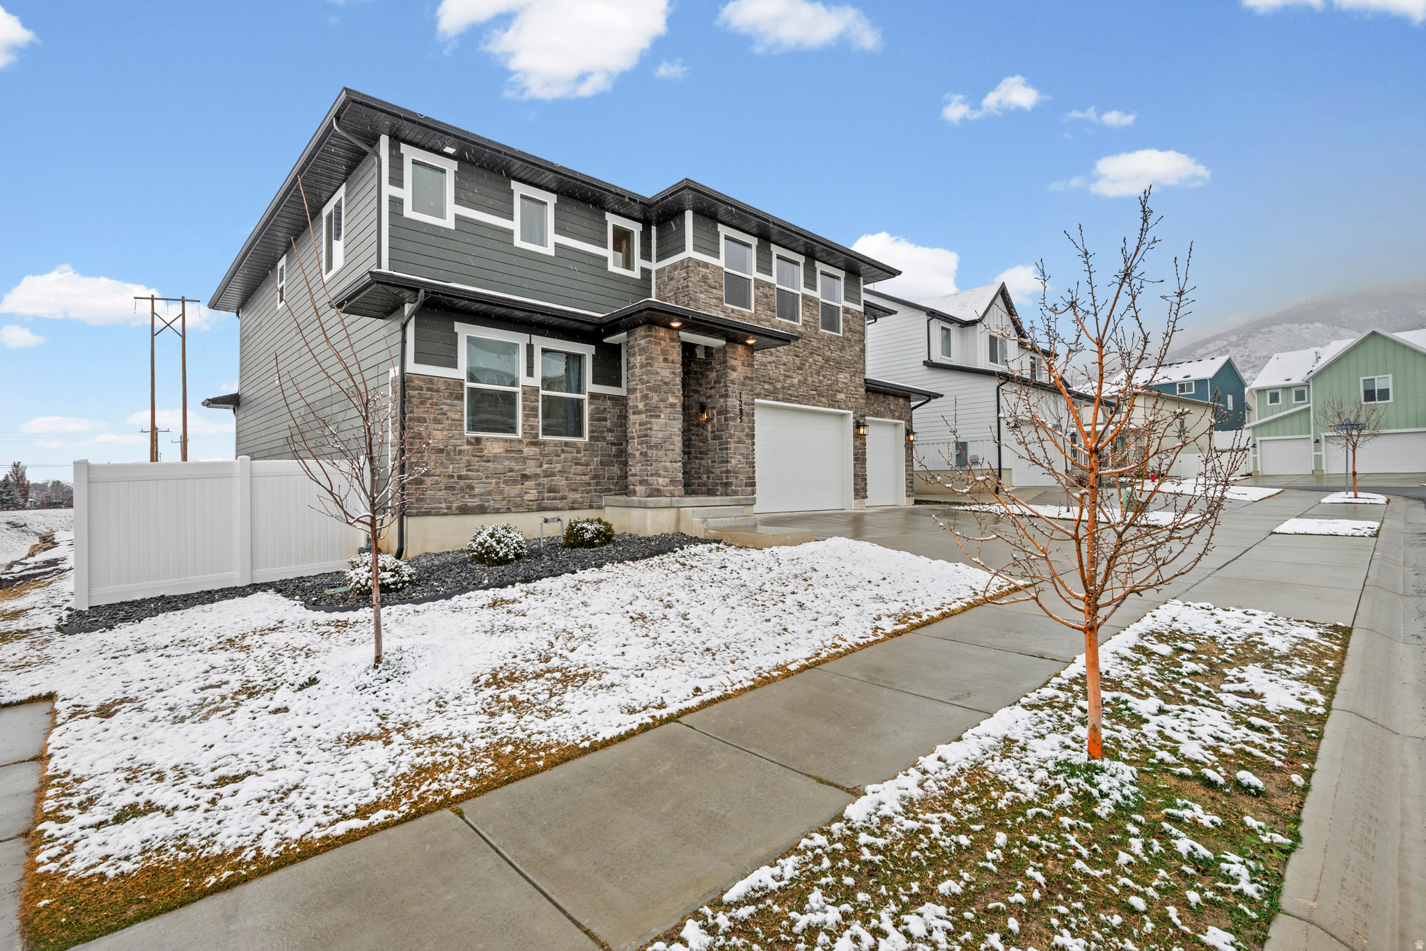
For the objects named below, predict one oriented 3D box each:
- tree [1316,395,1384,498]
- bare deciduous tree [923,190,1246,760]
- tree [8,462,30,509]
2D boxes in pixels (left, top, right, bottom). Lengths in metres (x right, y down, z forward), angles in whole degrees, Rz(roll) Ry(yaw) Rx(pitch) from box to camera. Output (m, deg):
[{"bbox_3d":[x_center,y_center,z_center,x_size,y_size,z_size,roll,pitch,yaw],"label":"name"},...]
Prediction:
[{"bbox_3d":[23.618,-1.075,23.500,1.950,3.802,1.950,0,0,-44],"label":"tree"},{"bbox_3d":[2.079,0.030,3.720,1.620,3.250,1.620,0,0,-44],"label":"bare deciduous tree"},{"bbox_3d":[-114.991,1.754,105.000,2.600,7.941,2.600,0,0,-44],"label":"tree"}]

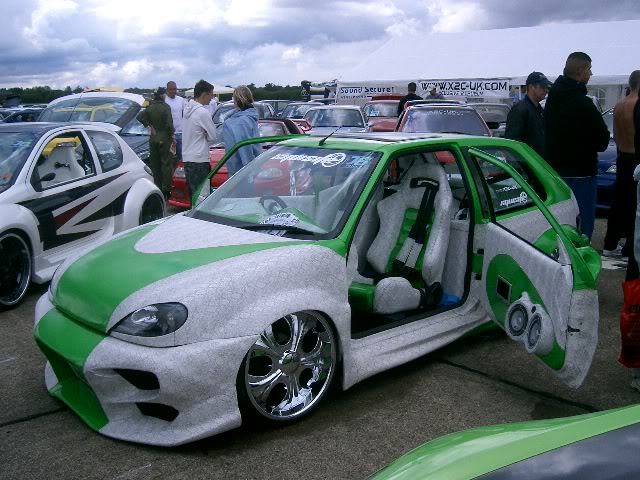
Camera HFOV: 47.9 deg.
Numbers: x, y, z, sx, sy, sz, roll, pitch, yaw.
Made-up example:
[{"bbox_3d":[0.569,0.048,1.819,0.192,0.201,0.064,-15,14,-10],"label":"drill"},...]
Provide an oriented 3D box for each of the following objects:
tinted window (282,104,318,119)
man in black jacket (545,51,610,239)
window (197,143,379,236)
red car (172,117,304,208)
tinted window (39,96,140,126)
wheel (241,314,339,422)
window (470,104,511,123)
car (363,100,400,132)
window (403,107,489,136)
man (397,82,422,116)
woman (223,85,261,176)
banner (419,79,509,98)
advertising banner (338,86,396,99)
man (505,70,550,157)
[{"bbox_3d":[-0.402,-3.563,19.989,1.340,0.140,0.660,-1,49,-3],"label":"tinted window"},{"bbox_3d":[2.064,-0.533,5.758,0.370,1.840,0.500,-6,13,-27],"label":"man in black jacket"},{"bbox_3d":[-0.223,-0.325,4.164,1.280,0.160,0.730,12,53,46],"label":"window"},{"bbox_3d":[-0.830,-1.203,10.573,1.680,1.280,3.900,1,12,6],"label":"red car"},{"bbox_3d":[-2.550,-1.477,8.068,1.150,0.500,0.150,3,-33,12],"label":"tinted window"},{"bbox_3d":[-0.175,0.571,3.416,0.530,0.530,0.200,-9,14,-38],"label":"wheel"},{"bbox_3d":[3.960,-2.989,17.047,1.340,0.140,0.660,1,49,6],"label":"window"},{"bbox_3d":[1.990,-3.334,20.954,1.650,1.410,3.900,-1,11,-2],"label":"car"},{"bbox_3d":[2.002,-1.888,11.504,1.360,0.140,0.700,1,49,4],"label":"window"},{"bbox_3d":[1.810,-2.270,14.540,0.520,1.780,0.320,1,12,3],"label":"man"},{"bbox_3d":[-0.830,-0.828,7.792,0.480,1.660,0.340,-9,14,-36],"label":"woman"},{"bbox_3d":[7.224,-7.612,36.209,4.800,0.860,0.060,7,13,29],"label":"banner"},{"bbox_3d":[2.779,-8.617,42.128,3.700,0.700,0.060,7,13,29],"label":"advertising banner"},{"bbox_3d":[1.970,-0.679,6.749,0.340,1.750,0.500,3,12,18],"label":"man"}]

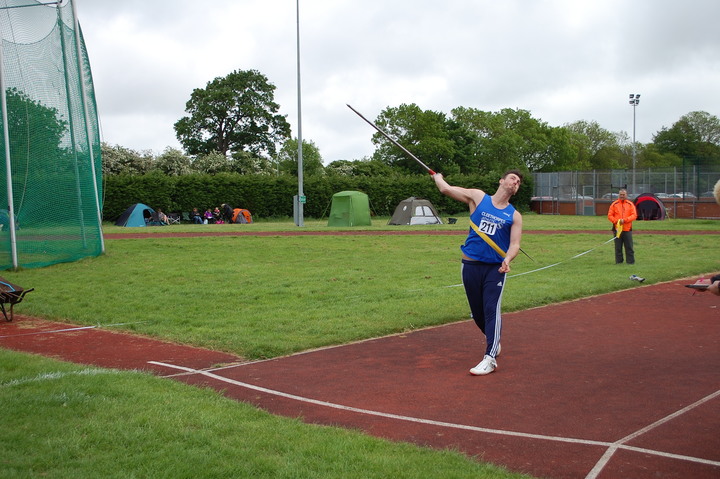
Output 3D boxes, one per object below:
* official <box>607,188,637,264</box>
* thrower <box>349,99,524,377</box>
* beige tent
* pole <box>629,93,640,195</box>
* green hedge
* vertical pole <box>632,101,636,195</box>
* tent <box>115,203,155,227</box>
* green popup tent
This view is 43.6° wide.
[{"bbox_3d":[6.350,-0.319,21.750,0.750,1.830,0.450,0,3,16],"label":"official"},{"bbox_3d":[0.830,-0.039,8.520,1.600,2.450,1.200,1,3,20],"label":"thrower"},{"bbox_3d":[3.550,-1.830,59.000,2.650,1.750,2.600,-2,3,-33],"label":"beige tent"},{"bbox_3d":[28.109,-8.902,92.000,1.200,12.300,0.800,0,3,18],"label":"pole"},{"bbox_3d":[-2.900,-3.385,72.500,36.000,3.800,2.200,-1,2,-15],"label":"green hedge"},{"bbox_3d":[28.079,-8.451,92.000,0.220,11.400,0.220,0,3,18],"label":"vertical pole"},{"bbox_3d":[-14.550,-1.631,59.300,2.600,1.550,2.200,-2,3,-30],"label":"tent"},{"bbox_3d":[-0.650,-1.902,56.200,1.950,2.180,1.950,2,3,39],"label":"green popup tent"}]

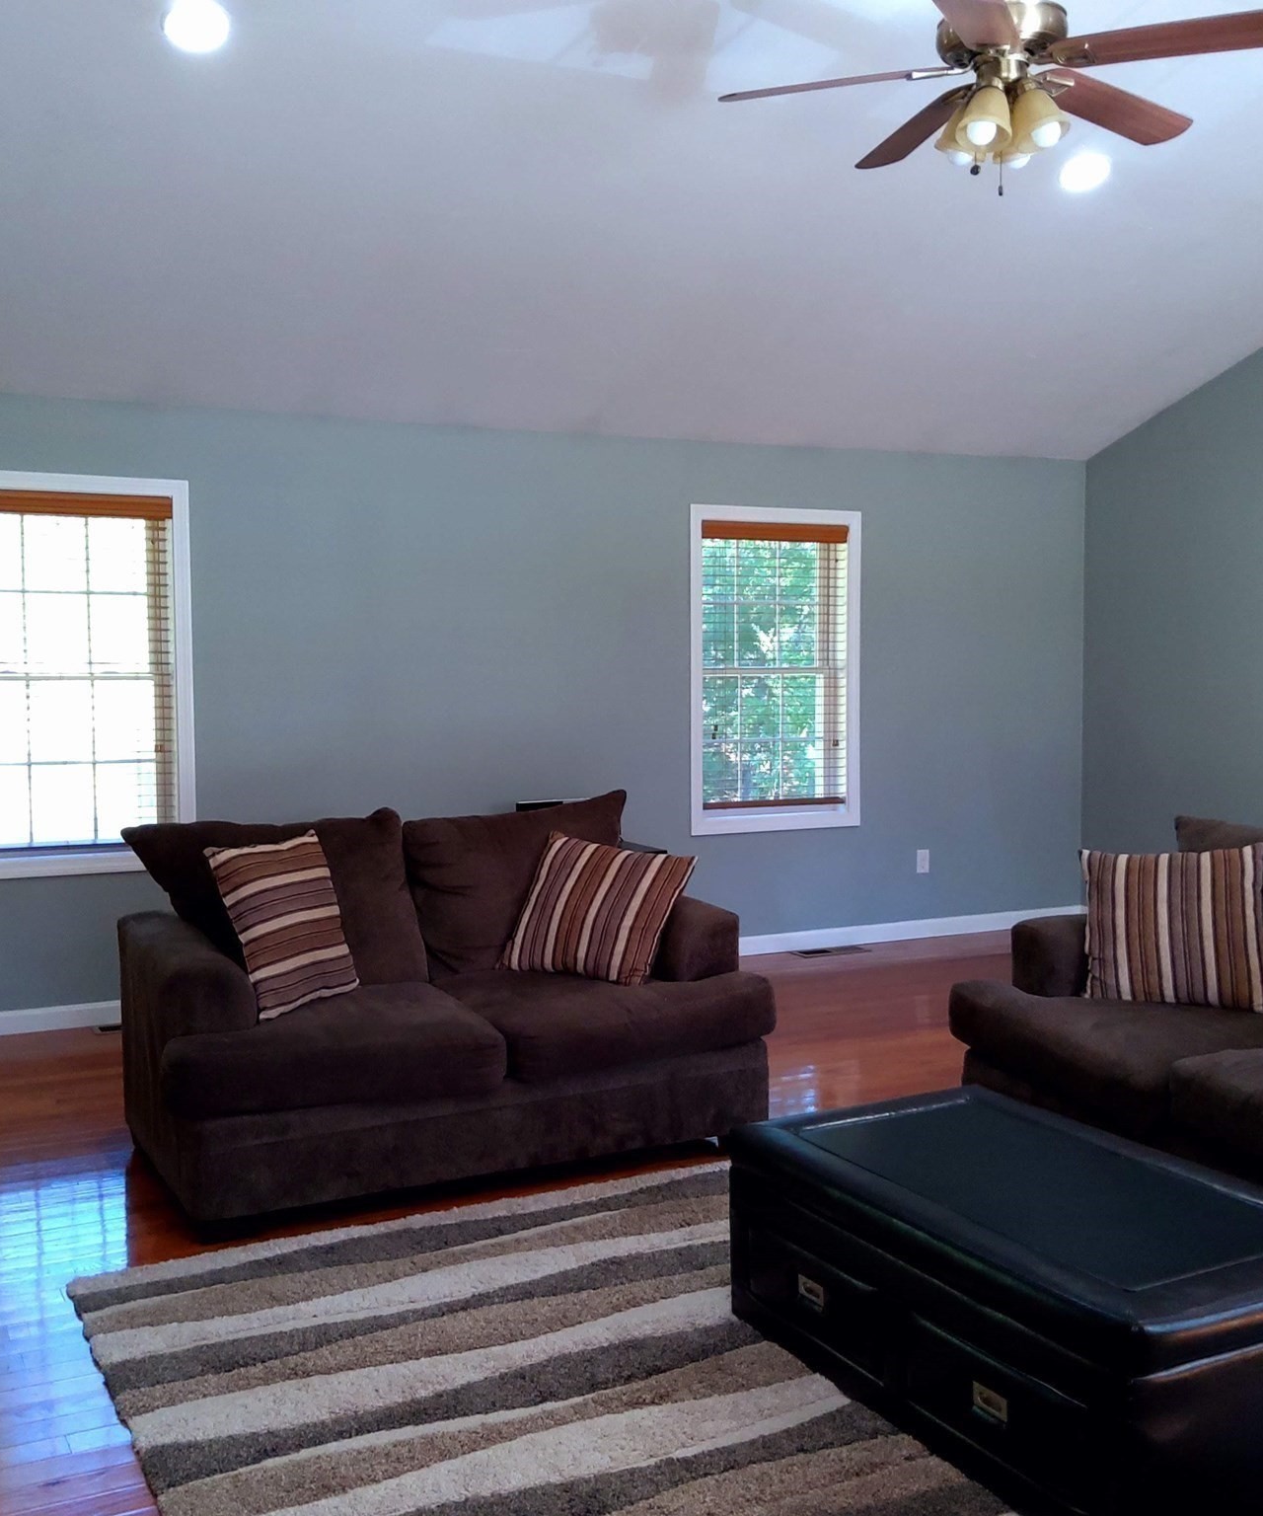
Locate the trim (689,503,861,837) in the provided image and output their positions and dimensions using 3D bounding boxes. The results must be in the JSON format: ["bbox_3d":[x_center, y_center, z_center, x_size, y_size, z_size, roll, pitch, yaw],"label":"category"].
[{"bbox_3d":[0.692,-0.418,7.271,0.945,1.540,0.110,-2,4,-25],"label":"trim"}]

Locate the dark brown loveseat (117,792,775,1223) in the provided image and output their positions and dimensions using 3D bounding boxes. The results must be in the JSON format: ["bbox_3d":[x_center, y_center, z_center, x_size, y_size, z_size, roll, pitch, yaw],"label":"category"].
[{"bbox_3d":[-0.539,0.664,4.471,1.695,0.970,0.910,-2,4,-25],"label":"dark brown loveseat"}]

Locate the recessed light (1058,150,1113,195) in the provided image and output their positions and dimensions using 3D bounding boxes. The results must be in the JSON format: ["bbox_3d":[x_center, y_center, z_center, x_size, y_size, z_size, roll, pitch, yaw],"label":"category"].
[{"bbox_3d":[1.586,-2.055,5.310,0.180,0.050,0.180,-2,-14,-25],"label":"recessed light"}]

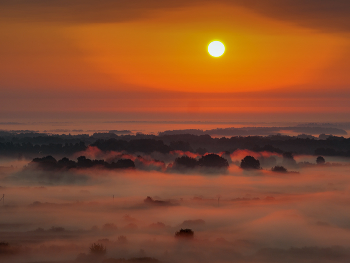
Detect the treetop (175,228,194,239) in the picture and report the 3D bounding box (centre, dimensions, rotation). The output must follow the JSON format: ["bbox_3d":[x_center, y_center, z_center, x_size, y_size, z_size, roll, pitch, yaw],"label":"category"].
[{"bbox_3d":[3.860,40.190,663.130,7.300,5.200,6.600,0,0,0],"label":"treetop"}]

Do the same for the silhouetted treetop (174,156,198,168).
[{"bbox_3d":[10.110,28.840,1448.420,19.400,15.600,15.500,0,0,0],"label":"silhouetted treetop"}]

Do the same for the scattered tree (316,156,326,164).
[{"bbox_3d":[141.820,29.580,1667.880,9.200,10.700,9.200,0,0,0],"label":"scattered tree"}]

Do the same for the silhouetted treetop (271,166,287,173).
[{"bbox_3d":[88.780,33.130,1461.240,13.600,6.800,11.600,0,0,0],"label":"silhouetted treetop"}]

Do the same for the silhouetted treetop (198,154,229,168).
[{"bbox_3d":[32.420,28.000,1448.420,25.300,17.300,20.200,0,0,0],"label":"silhouetted treetop"}]

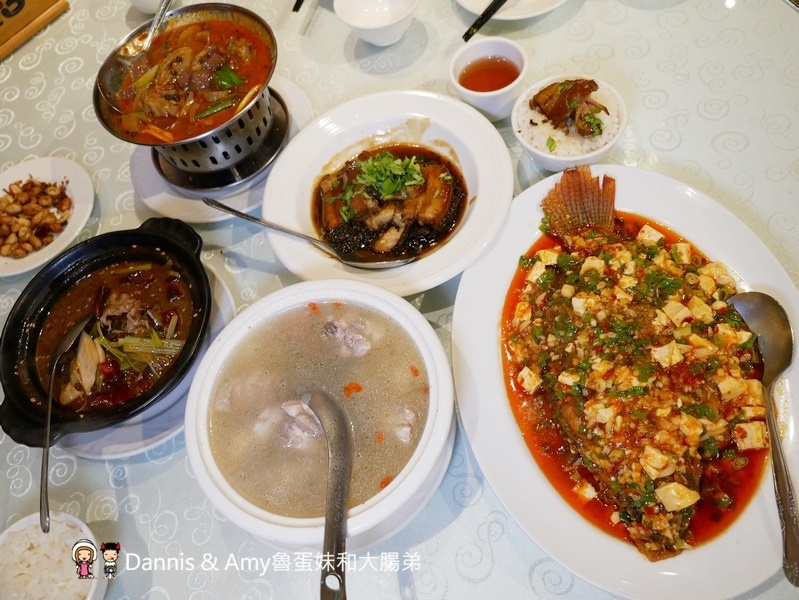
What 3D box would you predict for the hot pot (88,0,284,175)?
[{"bbox_3d":[-0.206,-0.206,0.738,0.193,0.104,0.193,-5,62,9],"label":"hot pot"}]

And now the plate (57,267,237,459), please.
[{"bbox_3d":[-0.255,0.051,0.676,0.215,0.022,0.215,-5,62,9],"label":"plate"}]

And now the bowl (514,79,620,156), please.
[{"bbox_3d":[0.168,-0.166,0.689,0.108,0.052,0.108,-5,62,9],"label":"bowl"}]

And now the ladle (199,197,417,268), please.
[{"bbox_3d":[-0.088,-0.067,0.681,0.225,0.028,0.045,16,66,10],"label":"ladle"}]

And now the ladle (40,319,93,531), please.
[{"bbox_3d":[-0.282,0.094,0.592,0.045,0.034,0.211,-11,52,5],"label":"ladle"}]

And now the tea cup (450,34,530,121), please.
[{"bbox_3d":[0.097,-0.226,0.733,0.082,0.057,0.082,-5,62,9],"label":"tea cup"}]

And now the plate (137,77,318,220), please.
[{"bbox_3d":[-0.197,-0.171,0.783,0.214,0.022,0.214,-5,62,9],"label":"plate"}]

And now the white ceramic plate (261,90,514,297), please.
[{"bbox_3d":[-0.011,-0.103,0.700,0.250,0.038,0.250,-5,62,9],"label":"white ceramic plate"}]

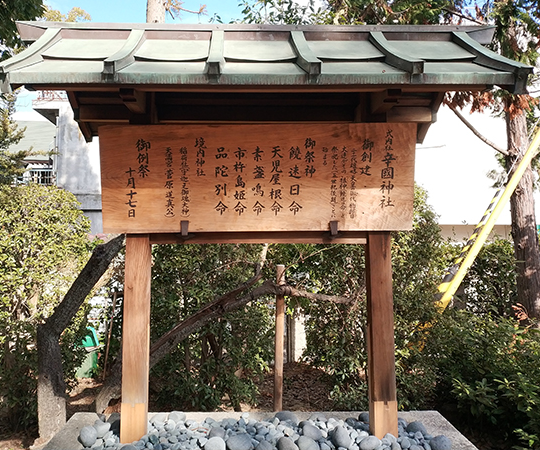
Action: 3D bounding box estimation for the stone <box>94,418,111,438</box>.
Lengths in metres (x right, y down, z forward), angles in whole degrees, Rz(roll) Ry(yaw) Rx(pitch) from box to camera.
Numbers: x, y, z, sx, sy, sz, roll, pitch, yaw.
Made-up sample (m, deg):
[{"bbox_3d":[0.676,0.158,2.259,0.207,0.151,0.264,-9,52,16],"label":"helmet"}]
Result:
[{"bbox_3d":[-0.928,1.127,3.064,0.090,0.088,0.093,0,-4,-2],"label":"stone"}]

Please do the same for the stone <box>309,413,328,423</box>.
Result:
[{"bbox_3d":[0.294,1.171,3.366,0.112,0.063,0.088,0,-4,-2],"label":"stone"}]

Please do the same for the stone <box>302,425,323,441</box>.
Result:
[{"bbox_3d":[0.230,1.135,3.034,0.102,0.080,0.088,0,-4,-2],"label":"stone"}]

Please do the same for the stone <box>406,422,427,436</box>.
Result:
[{"bbox_3d":[0.817,1.143,3.093,0.109,0.078,0.098,0,-4,-2],"label":"stone"}]

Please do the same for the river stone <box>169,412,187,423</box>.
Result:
[{"bbox_3d":[-0.561,1.168,3.366,0.105,0.063,0.088,0,-4,-2],"label":"river stone"}]

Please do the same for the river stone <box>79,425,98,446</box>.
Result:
[{"bbox_3d":[-0.974,1.138,2.986,0.094,0.102,0.098,0,-4,-2],"label":"river stone"}]

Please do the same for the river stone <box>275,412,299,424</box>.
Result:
[{"bbox_3d":[0.099,1.160,3.317,0.134,0.083,0.107,0,-4,-2],"label":"river stone"}]

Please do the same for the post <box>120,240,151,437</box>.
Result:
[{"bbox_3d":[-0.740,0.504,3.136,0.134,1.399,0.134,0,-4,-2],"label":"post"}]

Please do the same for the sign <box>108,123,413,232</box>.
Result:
[{"bbox_3d":[-0.061,-0.251,3.032,1.700,0.580,0.050,-1,9,-1],"label":"sign"}]

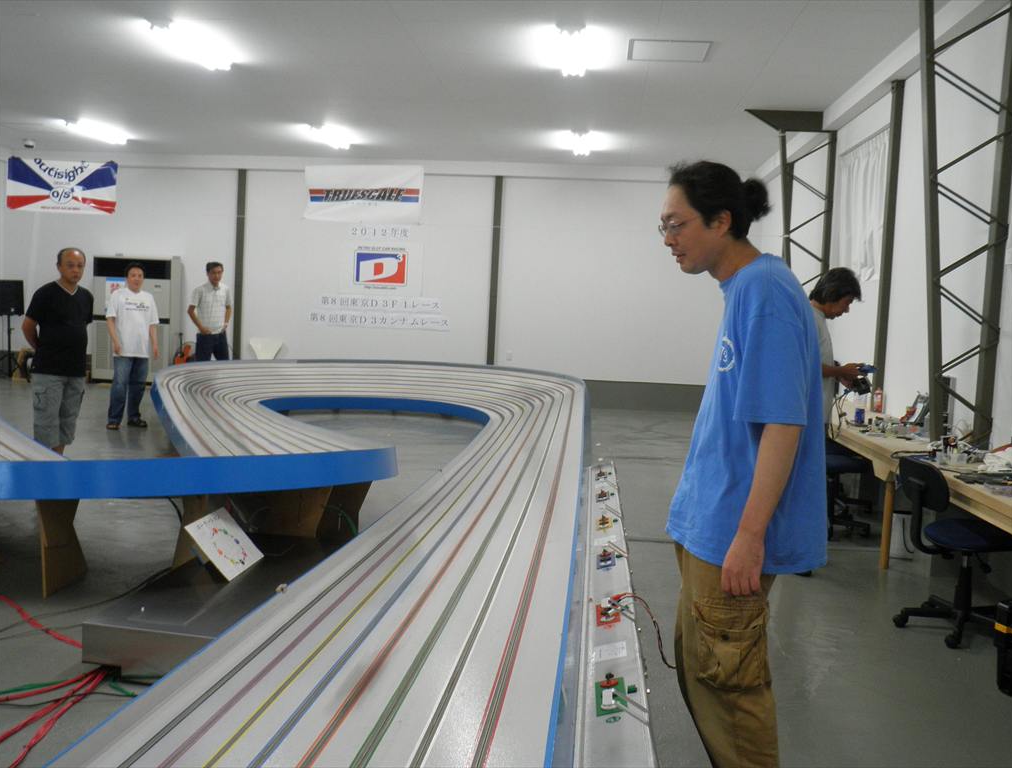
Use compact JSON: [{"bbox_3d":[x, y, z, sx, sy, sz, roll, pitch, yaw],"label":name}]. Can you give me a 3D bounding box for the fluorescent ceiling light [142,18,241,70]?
[{"bbox_3d":[-2.499,-2.705,8.038,0.240,0.100,1.260,3,4,5],"label":"fluorescent ceiling light"}]

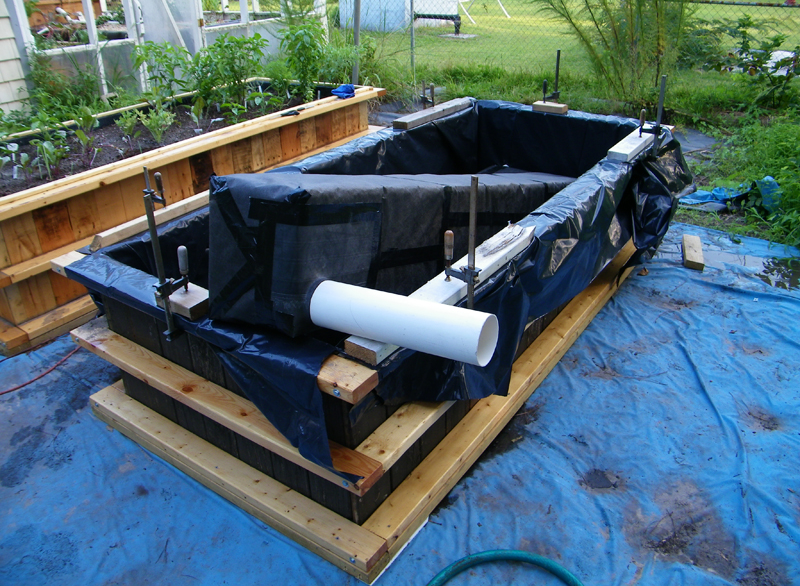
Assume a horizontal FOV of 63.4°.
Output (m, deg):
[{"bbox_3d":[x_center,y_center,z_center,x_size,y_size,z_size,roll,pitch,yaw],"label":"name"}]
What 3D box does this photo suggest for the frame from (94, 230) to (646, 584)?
[{"bbox_3d":[0.127,0.050,2.850,1.240,0.084,2.460,18,35,31],"label":"frame"}]

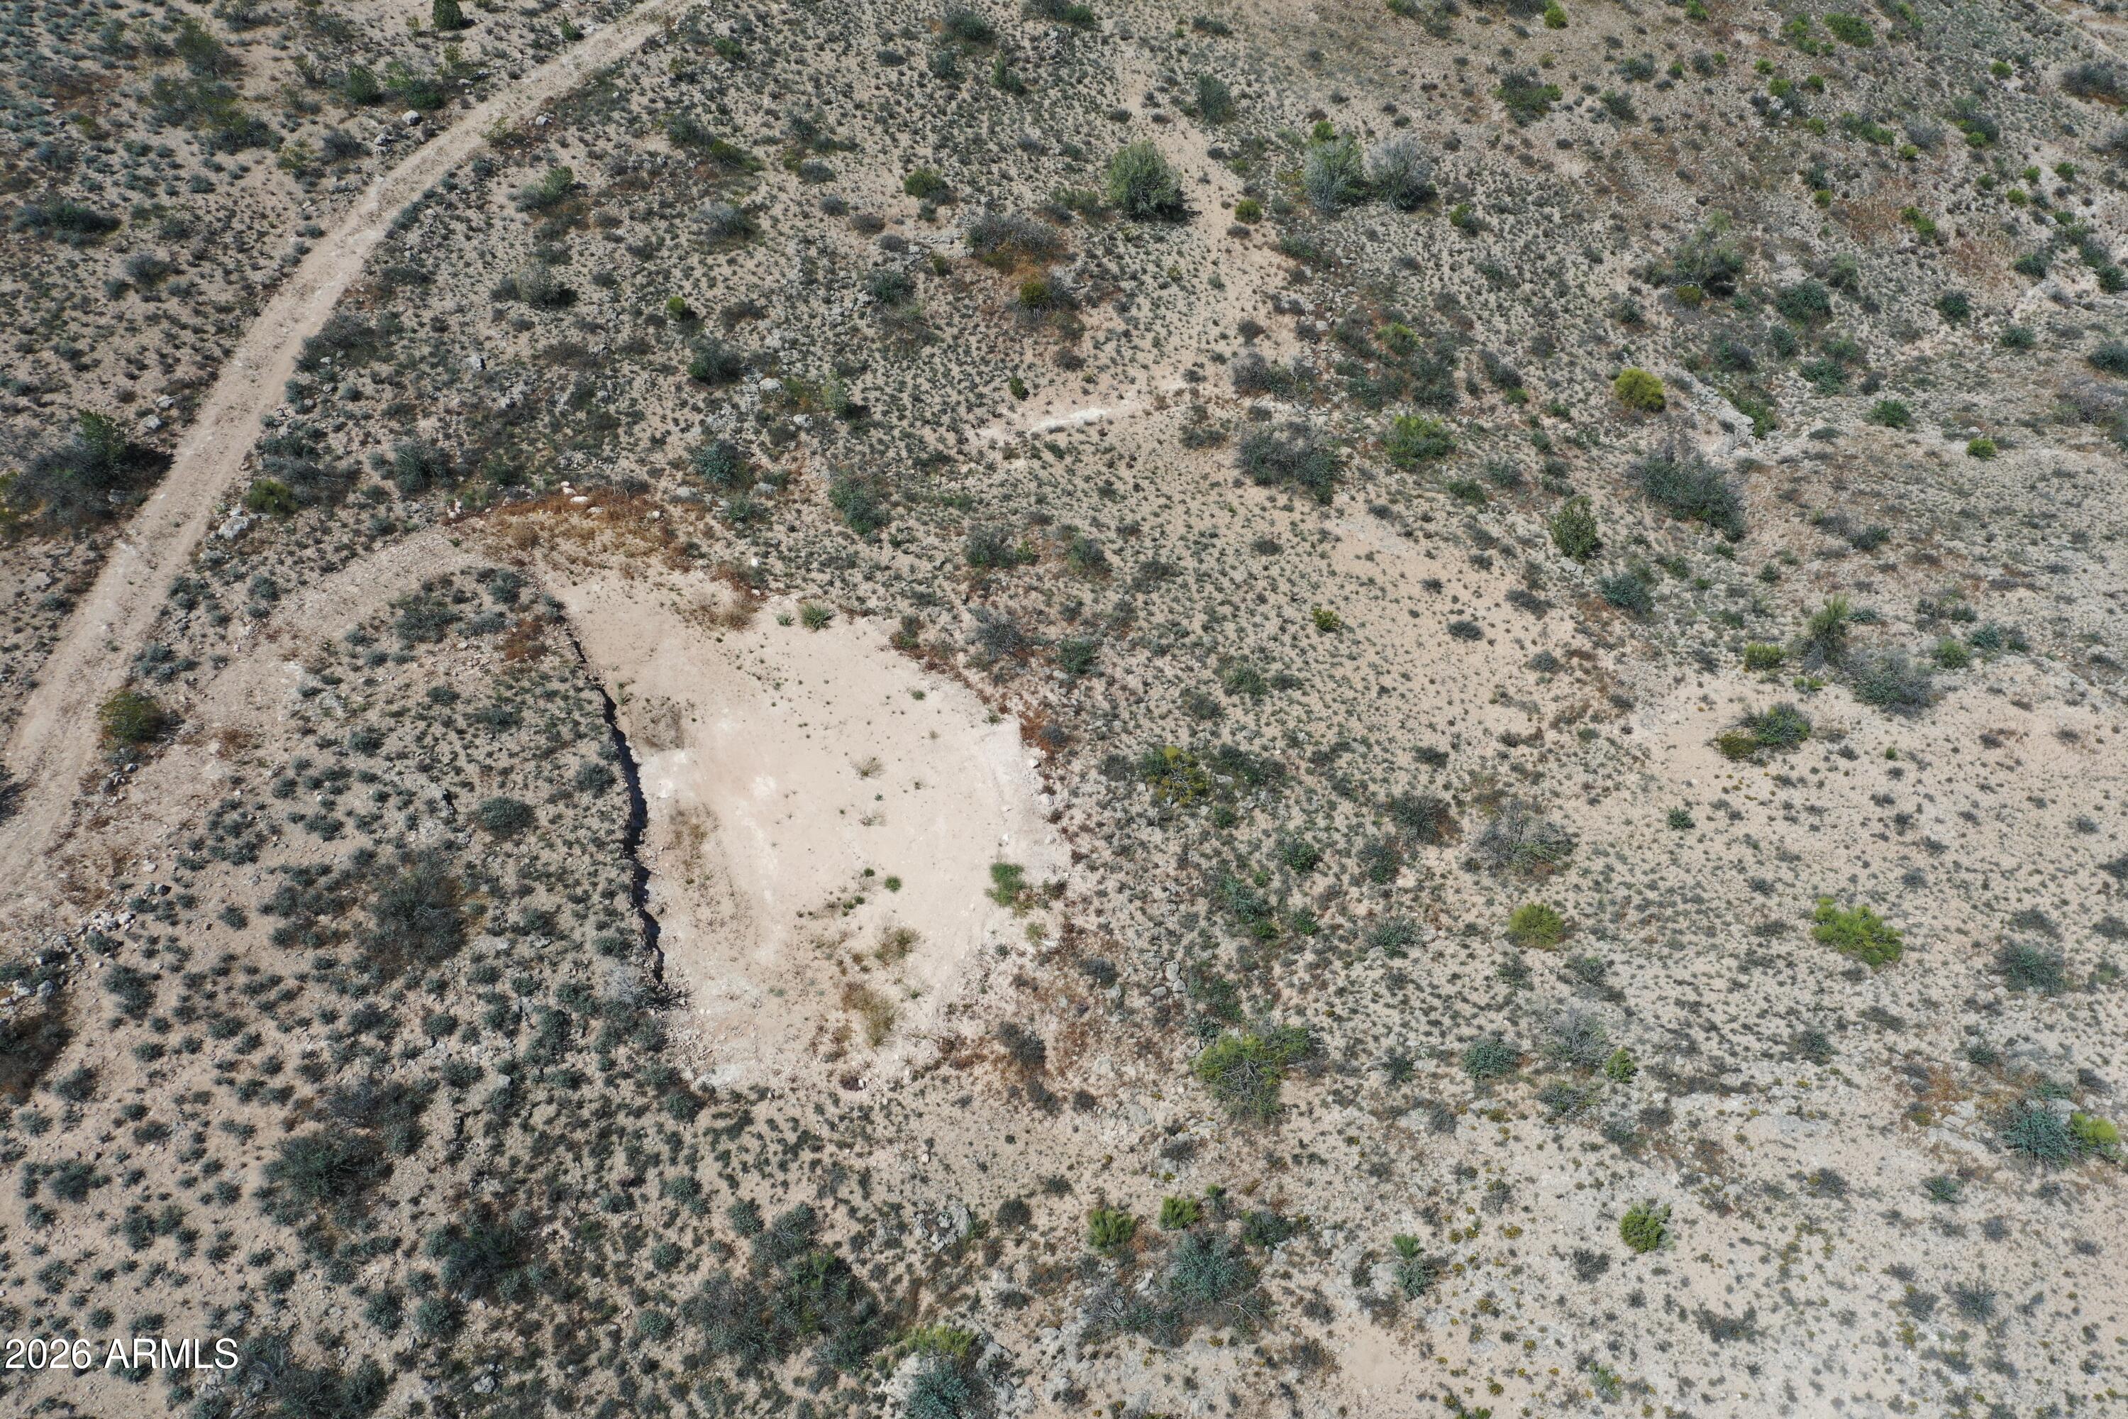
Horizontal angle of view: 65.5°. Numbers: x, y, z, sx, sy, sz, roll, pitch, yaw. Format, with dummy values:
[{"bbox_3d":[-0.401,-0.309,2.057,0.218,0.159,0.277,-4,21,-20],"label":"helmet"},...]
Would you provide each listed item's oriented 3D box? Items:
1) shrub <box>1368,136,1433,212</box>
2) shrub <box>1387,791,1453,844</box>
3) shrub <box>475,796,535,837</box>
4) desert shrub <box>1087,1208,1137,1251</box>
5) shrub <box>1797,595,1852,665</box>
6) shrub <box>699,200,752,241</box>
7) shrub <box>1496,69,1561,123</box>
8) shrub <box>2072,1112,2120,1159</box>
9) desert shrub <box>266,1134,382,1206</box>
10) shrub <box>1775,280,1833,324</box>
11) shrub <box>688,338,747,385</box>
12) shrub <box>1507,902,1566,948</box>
[{"bbox_3d":[15.311,-24.455,75.457,3.050,3.200,3.050,0,46,0],"label":"shrub"},{"bbox_3d":[12.430,3.780,57.820,2.310,1.390,2.040,15,50,13],"label":"shrub"},{"bbox_3d":[-16.774,3.192,49.624,1.760,1.060,1.310,0,46,0],"label":"shrub"},{"bbox_3d":[1.209,13.010,41.496,1.180,0.890,1.130,0,46,0],"label":"desert shrub"},{"bbox_3d":[26.790,-2.810,58.240,1.840,2.170,1.740,24,50,22],"label":"shrub"},{"bbox_3d":[-15.184,-21.946,74.281,2.340,1.450,2.340,0,46,0],"label":"shrub"},{"bbox_3d":[24.280,-32.090,86.650,3.330,2.690,3.160,12,47,11],"label":"shrub"},{"bbox_3d":[26.868,11.090,43.106,1.169,0.982,1.299,-31,51,-29],"label":"shrub"},{"bbox_3d":[-18.460,11.488,41.343,2.770,1.660,1.970,0,46,0],"label":"desert shrub"},{"bbox_3d":[34.850,-19.200,77.970,2.660,1.650,2.660,22,52,18],"label":"shrub"},{"bbox_3d":[-14.720,-14.760,70.270,2.510,1.760,2.390,-10,46,-10],"label":"shrub"},{"bbox_3d":[15.710,7.160,54.980,1.930,1.160,1.590,21,52,17],"label":"shrub"}]

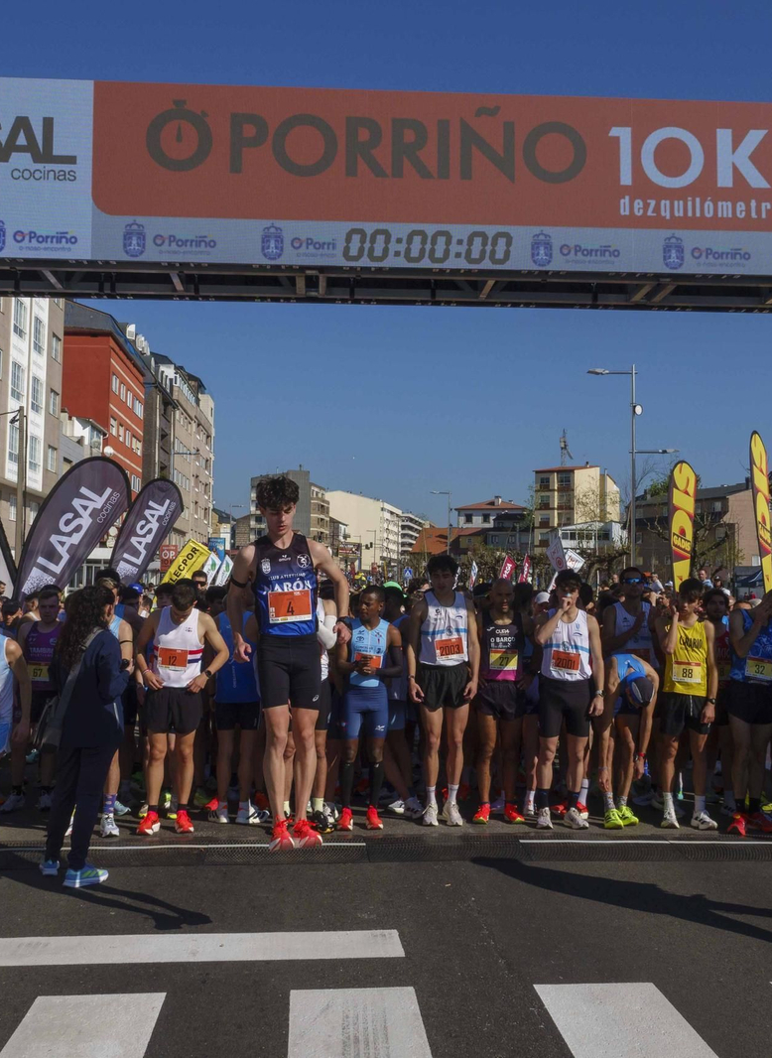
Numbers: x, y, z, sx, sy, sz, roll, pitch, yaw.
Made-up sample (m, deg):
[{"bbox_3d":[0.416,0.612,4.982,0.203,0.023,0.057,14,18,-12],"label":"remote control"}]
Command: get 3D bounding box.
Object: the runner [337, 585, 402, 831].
[{"bbox_3d":[-0.117,1.268,7.678,0.470,1.724,0.360,0,-4,5],"label":"runner"}]

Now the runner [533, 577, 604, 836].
[{"bbox_3d":[1.324,1.225,7.749,0.520,1.832,0.360,0,-4,5],"label":"runner"}]

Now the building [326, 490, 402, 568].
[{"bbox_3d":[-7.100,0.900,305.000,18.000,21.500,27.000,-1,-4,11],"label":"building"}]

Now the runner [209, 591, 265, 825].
[{"bbox_3d":[-1.080,1.295,7.857,0.480,1.686,0.330,0,-4,0],"label":"runner"}]

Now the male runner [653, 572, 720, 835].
[{"bbox_3d":[2.185,1.255,7.763,0.480,1.780,0.330,0,-4,7],"label":"male runner"}]

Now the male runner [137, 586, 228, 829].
[{"bbox_3d":[-1.407,1.226,7.320,0.630,1.750,0.420,0,-4,-1],"label":"male runner"}]

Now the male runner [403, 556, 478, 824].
[{"bbox_3d":[0.389,1.141,7.550,0.530,1.880,0.360,1,-4,-6],"label":"male runner"}]

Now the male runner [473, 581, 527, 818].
[{"bbox_3d":[0.843,1.259,7.885,0.500,1.777,0.330,0,-4,3],"label":"male runner"}]

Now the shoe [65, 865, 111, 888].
[{"bbox_3d":[-1.695,1.936,5.963,0.270,0.108,0.100,4,-5,-40],"label":"shoe"}]

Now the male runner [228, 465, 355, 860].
[{"bbox_3d":[-0.444,0.609,4.860,0.570,1.700,0.400,1,-4,-4],"label":"male runner"}]

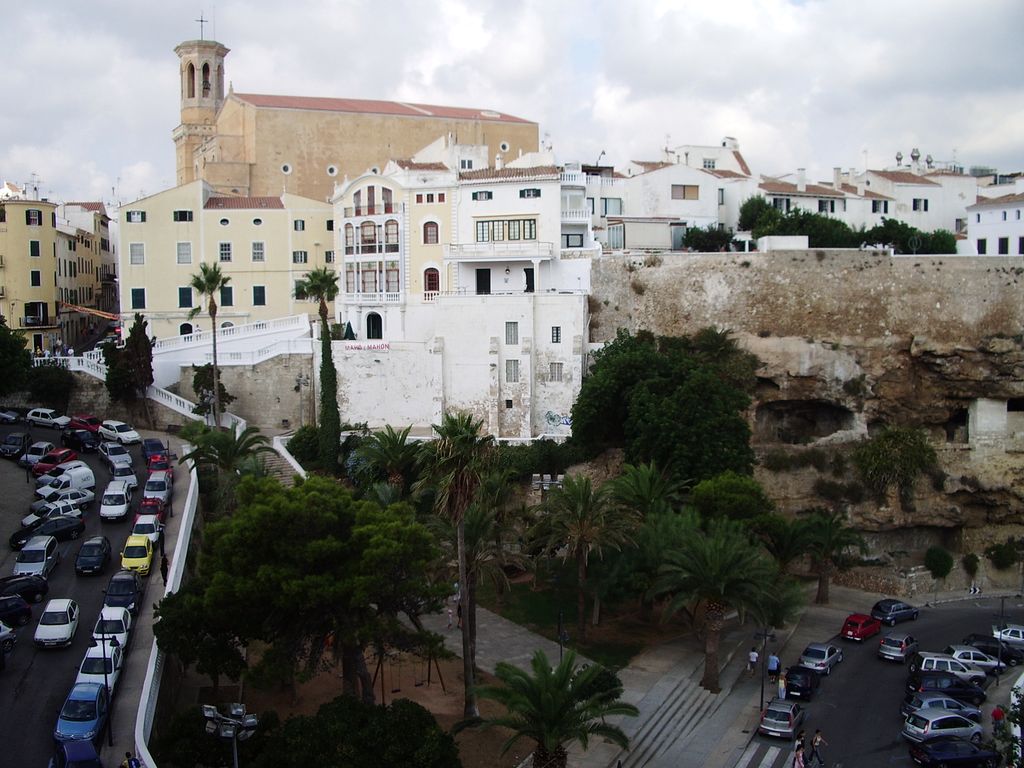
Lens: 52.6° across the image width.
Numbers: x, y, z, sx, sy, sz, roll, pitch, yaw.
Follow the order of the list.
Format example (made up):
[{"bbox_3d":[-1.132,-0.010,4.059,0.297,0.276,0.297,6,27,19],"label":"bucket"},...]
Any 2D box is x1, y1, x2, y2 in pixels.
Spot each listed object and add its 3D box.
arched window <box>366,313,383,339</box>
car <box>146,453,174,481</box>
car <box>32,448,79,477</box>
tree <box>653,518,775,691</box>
[{"bbox_3d":[-12.948,-5.415,97.500,1.650,2.650,0.350,2,6,24],"label":"arched window"},{"bbox_3d":[-29.180,7.030,85.450,1.660,1.430,3.900,0,8,-20],"label":"car"},{"bbox_3d":[-35.682,6.064,80.694,1.680,1.430,3.900,4,9,18],"label":"car"},{"bbox_3d":[11.368,12.584,58.267,6.900,9.600,6.900,-1,5,0],"label":"tree"}]

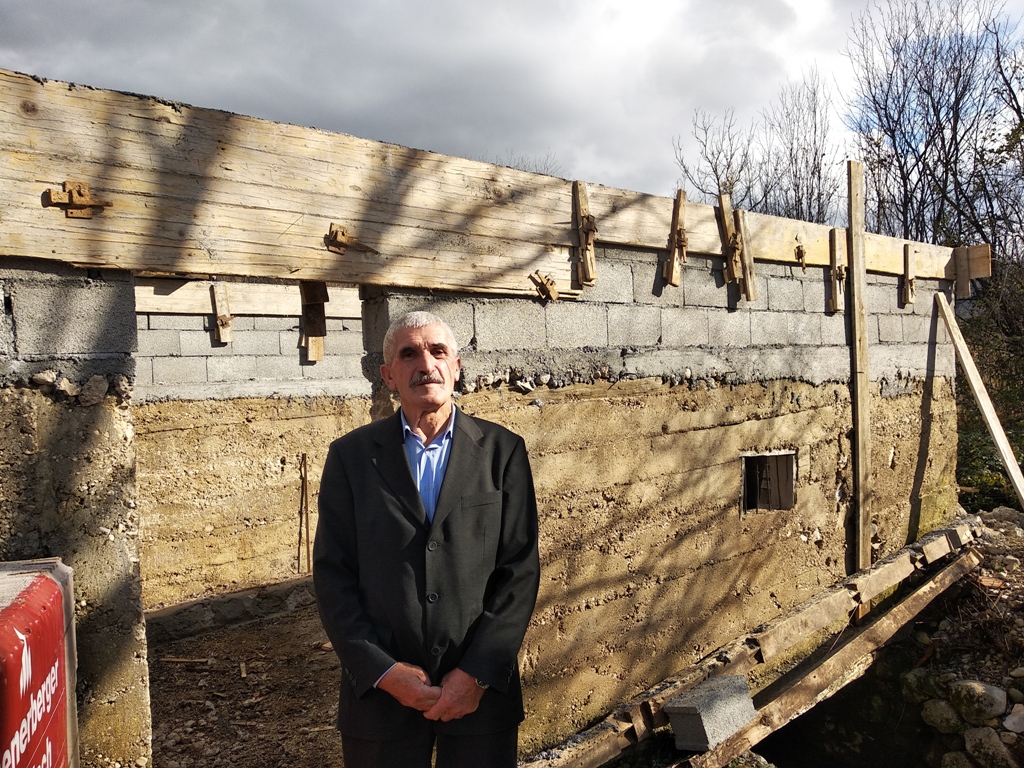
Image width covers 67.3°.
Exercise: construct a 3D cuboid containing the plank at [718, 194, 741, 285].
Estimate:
[{"bbox_3d":[1.172,-0.787,4.156,0.090,0.460,0.040,-19,12,-39],"label":"plank"}]

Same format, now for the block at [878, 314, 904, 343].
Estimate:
[{"bbox_3d":[2.670,-0.391,5.617,0.397,0.197,0.197,-3,0,-40],"label":"block"}]

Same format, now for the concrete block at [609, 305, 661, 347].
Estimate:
[{"bbox_3d":[0.547,-0.287,3.872,0.400,0.200,0.200,-3,2,-40],"label":"concrete block"}]

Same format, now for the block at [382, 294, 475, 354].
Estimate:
[{"bbox_3d":[-0.368,-0.234,3.067,0.390,0.190,0.195,-3,2,-40],"label":"block"}]

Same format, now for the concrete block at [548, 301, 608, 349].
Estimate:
[{"bbox_3d":[0.238,-0.263,3.567,0.397,0.197,0.197,-3,0,-40],"label":"concrete block"}]

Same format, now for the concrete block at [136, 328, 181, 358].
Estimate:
[{"bbox_3d":[-2.800,-0.303,5.947,0.397,0.197,0.197,-3,0,-40],"label":"concrete block"}]

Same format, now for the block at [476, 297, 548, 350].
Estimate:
[{"bbox_3d":[-0.064,-0.247,3.312,0.397,0.197,0.197,-3,0,-40],"label":"block"}]

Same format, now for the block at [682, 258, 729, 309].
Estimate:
[{"bbox_3d":[0.990,-0.516,4.246,0.400,0.200,0.200,-3,2,-40],"label":"block"}]

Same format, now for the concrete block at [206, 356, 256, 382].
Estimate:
[{"bbox_3d":[-2.285,-0.122,6.171,0.400,0.200,0.200,-3,2,-41],"label":"concrete block"}]

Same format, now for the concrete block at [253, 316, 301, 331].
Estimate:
[{"bbox_3d":[-2.048,-0.544,6.590,0.397,0.190,0.197,-3,0,-40],"label":"concrete block"}]

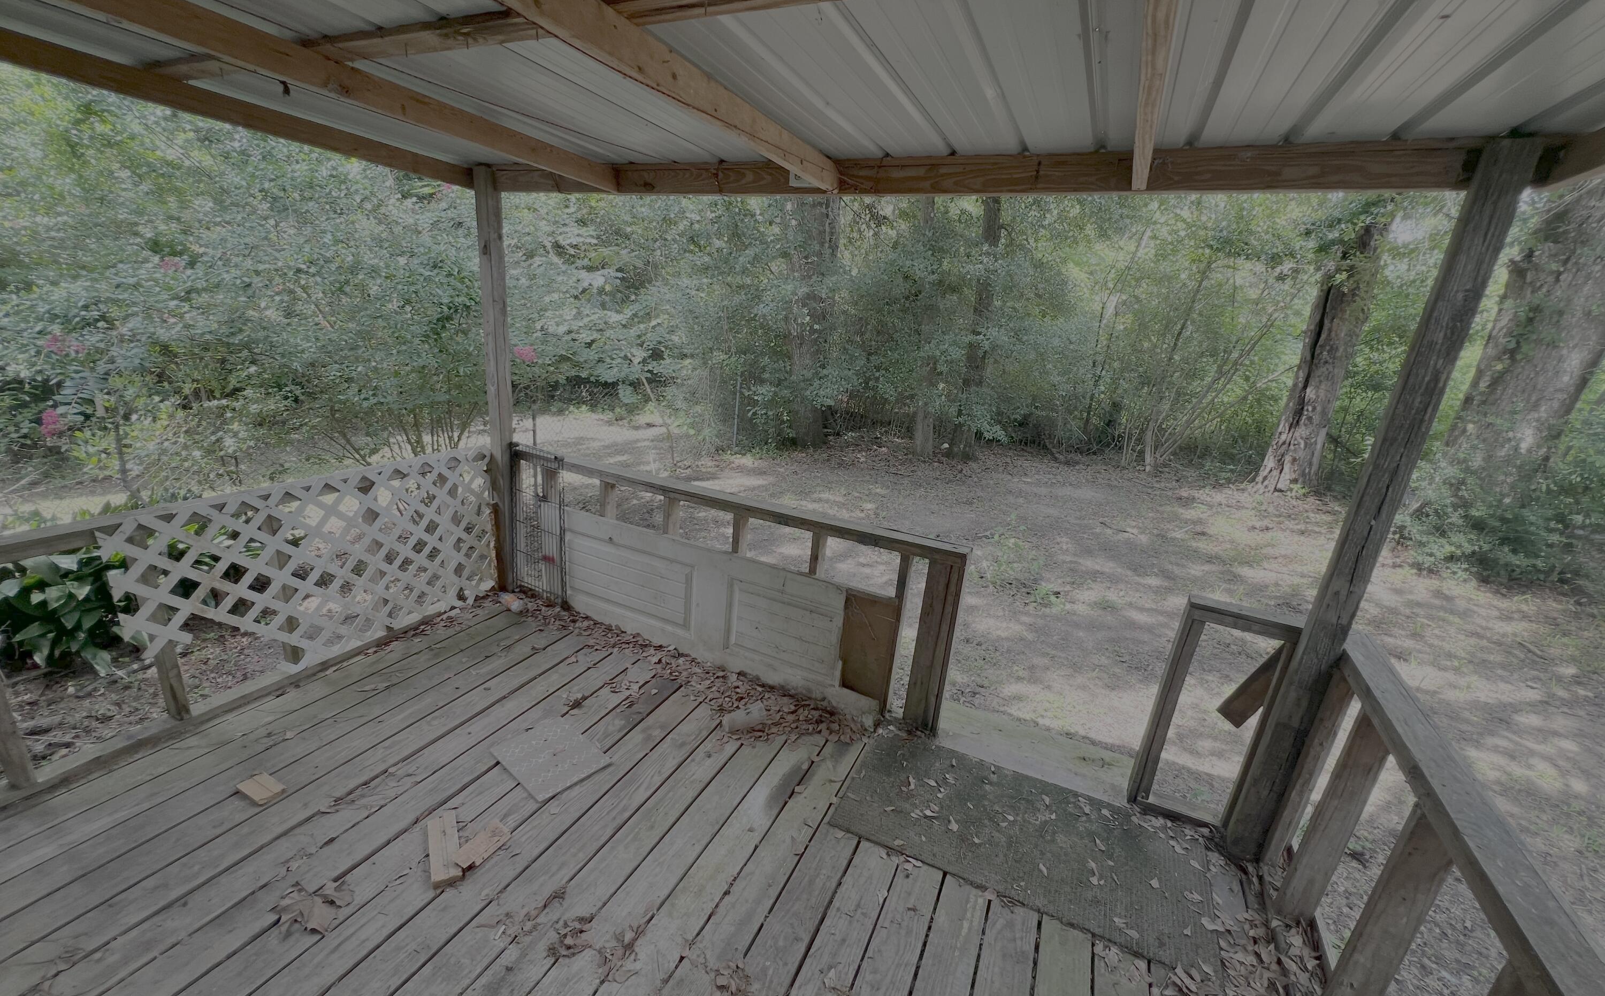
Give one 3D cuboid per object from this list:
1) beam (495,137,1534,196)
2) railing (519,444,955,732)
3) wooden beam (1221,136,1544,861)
[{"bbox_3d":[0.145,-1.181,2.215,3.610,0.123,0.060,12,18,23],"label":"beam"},{"bbox_3d":[-0.488,0.366,2.939,2.453,0.830,0.100,12,18,23],"label":"railing"},{"bbox_3d":[1.655,0.169,1.808,0.090,2.212,0.090,12,18,23],"label":"wooden beam"}]

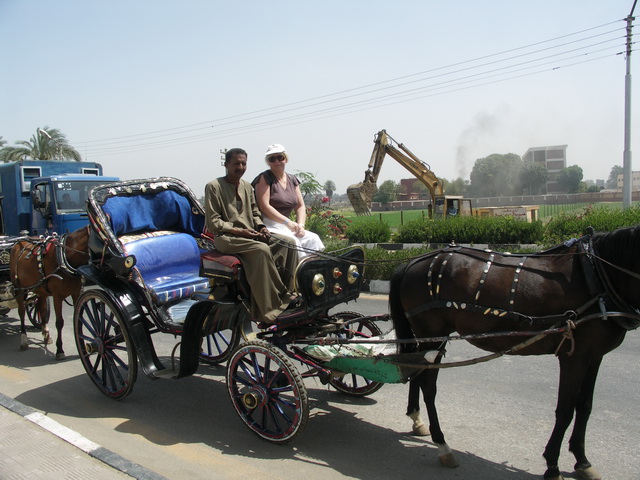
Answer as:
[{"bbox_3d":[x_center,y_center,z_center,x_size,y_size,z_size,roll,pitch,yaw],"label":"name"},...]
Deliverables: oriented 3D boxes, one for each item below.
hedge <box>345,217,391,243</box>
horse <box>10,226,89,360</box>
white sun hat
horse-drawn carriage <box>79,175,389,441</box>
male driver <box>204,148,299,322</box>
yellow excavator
[{"bbox_3d":[1.930,-0.378,20.600,1.750,1.100,1.100,0,4,36],"label":"hedge"},{"bbox_3d":[-3.224,0.577,6.362,2.170,1.660,0.550,0,4,36],"label":"horse"},{"bbox_3d":[-0.388,-0.780,4.563,0.190,0.130,0.250,-2,4,7],"label":"white sun hat"},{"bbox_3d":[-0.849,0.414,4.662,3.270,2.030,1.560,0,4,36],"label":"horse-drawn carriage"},{"bbox_3d":[-0.569,-0.057,4.162,0.900,1.360,0.550,0,4,36],"label":"male driver"},{"bbox_3d":[5.404,-3.024,31.269,9.100,6.800,2.900,-4,4,-32],"label":"yellow excavator"}]

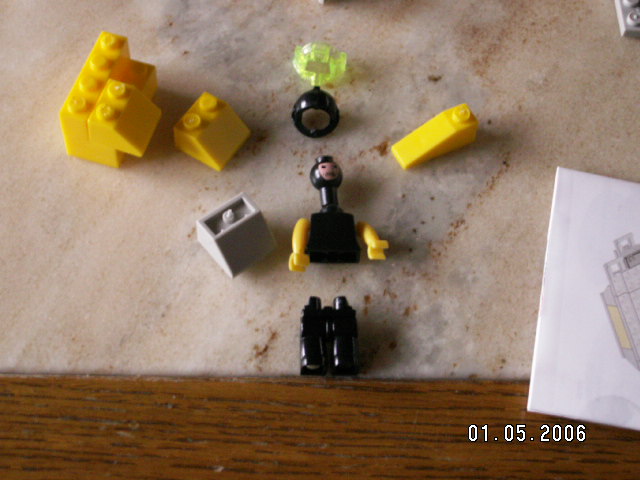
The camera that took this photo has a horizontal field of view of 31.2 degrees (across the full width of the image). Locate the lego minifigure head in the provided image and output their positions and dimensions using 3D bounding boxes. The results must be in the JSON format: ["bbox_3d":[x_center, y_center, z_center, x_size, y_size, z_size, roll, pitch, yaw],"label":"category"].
[{"bbox_3d":[0.002,-0.019,0.332,0.010,0.010,0.011,6,59,-11],"label":"lego minifigure head"}]

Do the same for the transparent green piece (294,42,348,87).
[{"bbox_3d":[0.000,-0.054,0.355,0.016,0.007,0.012,2,59,-3],"label":"transparent green piece"}]

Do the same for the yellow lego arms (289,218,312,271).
[{"bbox_3d":[-0.006,0.002,0.320,0.006,0.006,0.015,7,59,0],"label":"yellow lego arms"}]

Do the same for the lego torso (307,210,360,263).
[{"bbox_3d":[0.003,-0.001,0.323,0.015,0.008,0.013,2,59,-4],"label":"lego torso"}]

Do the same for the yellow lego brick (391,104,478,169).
[{"bbox_3d":[0.035,-0.031,0.341,0.024,0.011,0.008,-22,63,-17],"label":"yellow lego brick"}]

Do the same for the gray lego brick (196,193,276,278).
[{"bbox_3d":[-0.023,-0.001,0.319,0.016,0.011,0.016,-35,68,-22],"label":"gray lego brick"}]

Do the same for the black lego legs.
[{"bbox_3d":[0.003,0.025,0.306,0.016,0.009,0.019,1,59,-4],"label":"black lego legs"}]

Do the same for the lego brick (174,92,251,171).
[{"bbox_3d":[-0.031,-0.033,0.337,0.016,0.011,0.016,30,62,13],"label":"lego brick"}]

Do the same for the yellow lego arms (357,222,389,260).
[{"bbox_3d":[0.014,0.001,0.319,0.006,0.006,0.013,-17,50,-14],"label":"yellow lego arms"}]

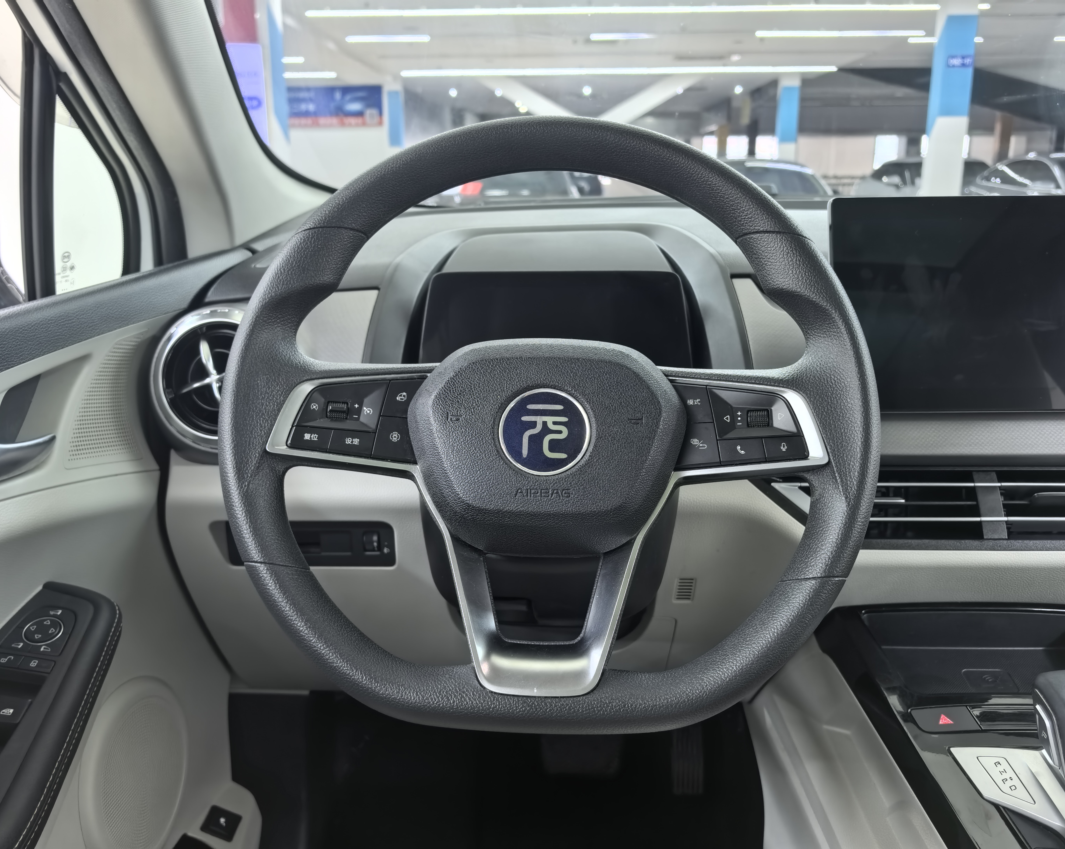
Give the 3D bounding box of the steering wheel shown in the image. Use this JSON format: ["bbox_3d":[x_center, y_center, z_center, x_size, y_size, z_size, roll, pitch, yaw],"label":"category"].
[{"bbox_3d":[0.008,-0.006,0.535,0.374,0.360,0.100,1,-14,2],"label":"steering wheel"}]

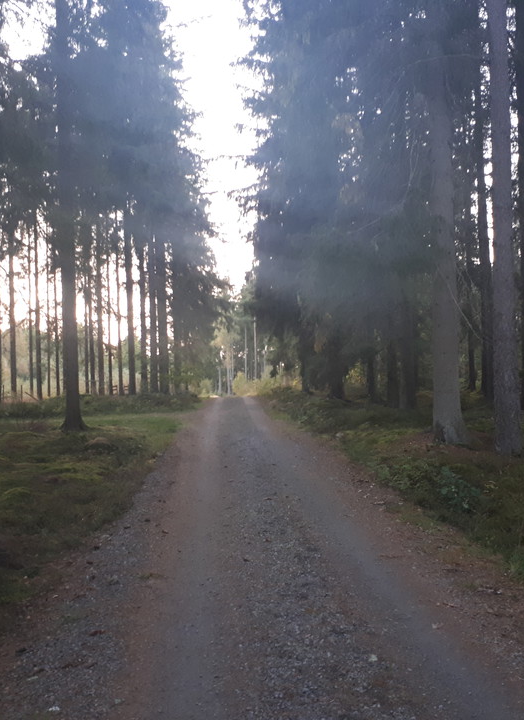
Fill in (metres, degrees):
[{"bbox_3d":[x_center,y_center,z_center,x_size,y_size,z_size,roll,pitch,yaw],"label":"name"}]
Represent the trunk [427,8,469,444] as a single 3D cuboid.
[{"bbox_3d":[3.375,-2.495,14.059,0.561,8.116,0.561,-1,-1,0],"label":"trunk"}]

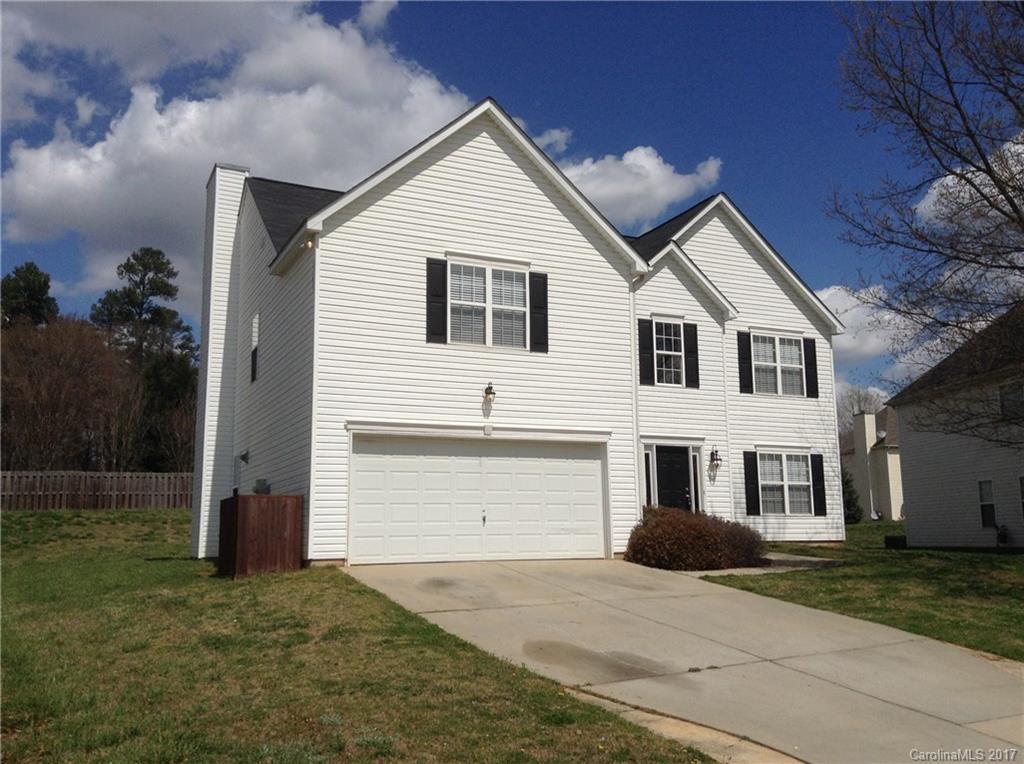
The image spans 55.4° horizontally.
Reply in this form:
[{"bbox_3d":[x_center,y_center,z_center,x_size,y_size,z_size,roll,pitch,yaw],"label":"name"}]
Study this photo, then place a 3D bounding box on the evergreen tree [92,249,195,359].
[{"bbox_3d":[-23.200,-0.186,60.571,6.600,16.600,6.600,0,-8,0],"label":"evergreen tree"}]

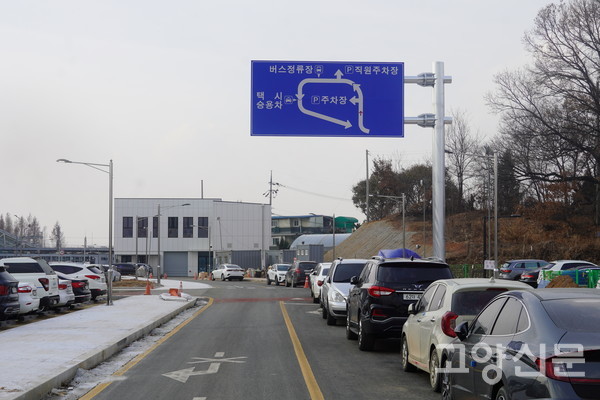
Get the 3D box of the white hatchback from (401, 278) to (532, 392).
[{"bbox_3d":[2.511,1.917,14.339,1.595,1.485,3.595,0,-4,-3],"label":"white hatchback"}]

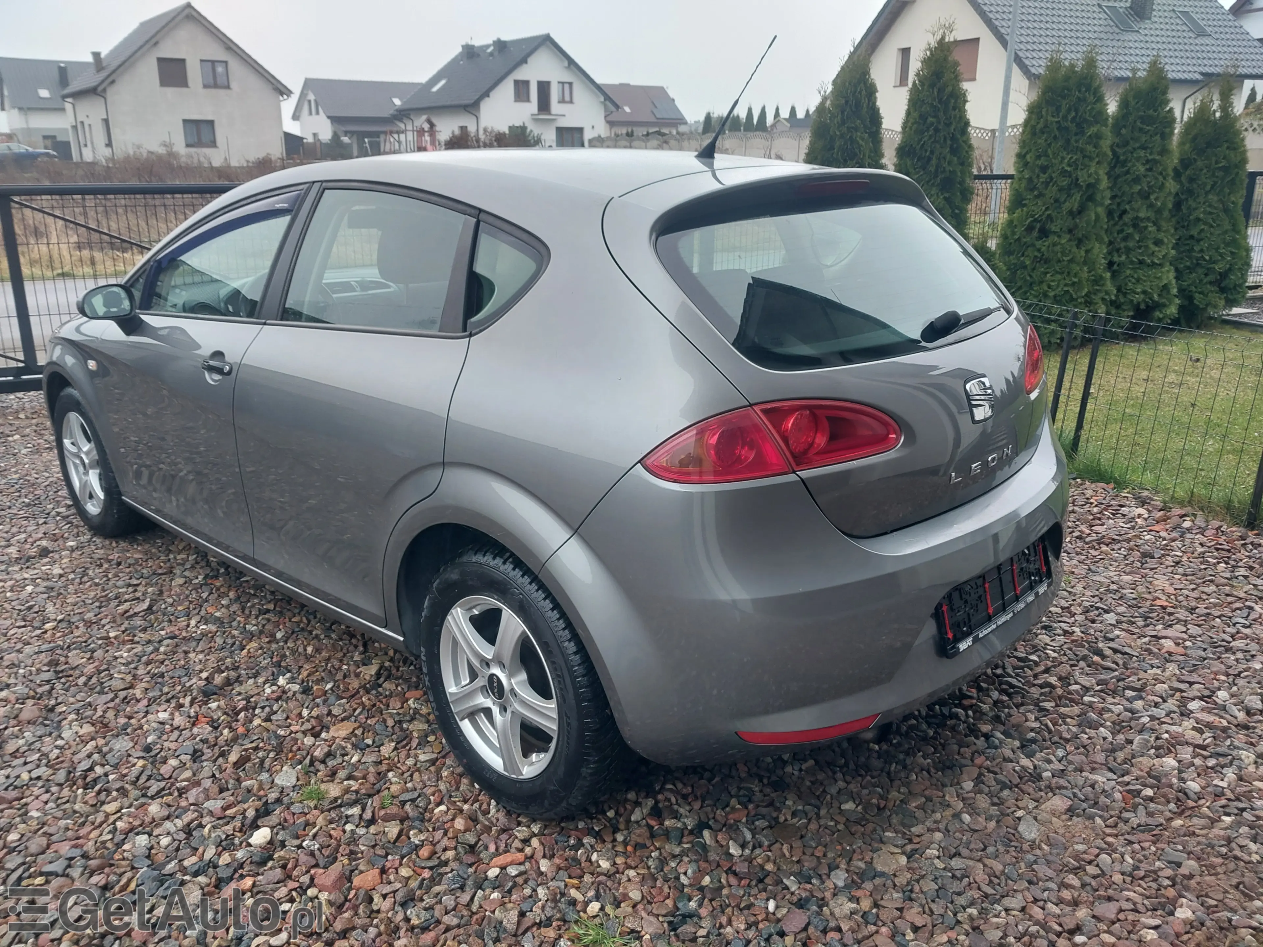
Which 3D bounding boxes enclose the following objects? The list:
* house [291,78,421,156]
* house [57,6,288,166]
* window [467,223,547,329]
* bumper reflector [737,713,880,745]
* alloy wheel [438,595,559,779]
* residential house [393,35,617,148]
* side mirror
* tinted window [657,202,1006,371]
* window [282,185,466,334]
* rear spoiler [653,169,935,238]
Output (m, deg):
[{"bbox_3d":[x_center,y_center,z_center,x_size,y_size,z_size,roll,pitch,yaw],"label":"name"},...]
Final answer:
[{"bbox_3d":[-22.108,-31.224,96.872,13.000,6.626,8.717,-12,20,-34],"label":"house"},{"bbox_3d":[-23.679,-19.537,56.444,8.902,7.711,11.316,-11,20,-32],"label":"house"},{"bbox_3d":[-0.283,-0.424,2.382,0.220,0.240,0.050,16,-1,35],"label":"window"},{"bbox_3d":[0.355,0.499,2.183,0.320,0.045,0.055,-7,18,-20],"label":"bumper reflector"},{"bbox_3d":[-0.251,0.465,2.516,0.150,0.420,0.420,-16,23,-42],"label":"alloy wheel"},{"bbox_3d":[-8.197,-24.367,72.138,10.933,7.791,10.279,-12,21,-35],"label":"residential house"},{"bbox_3d":[-1.714,-0.565,3.557,0.195,0.132,0.115,-16,23,-42],"label":"side mirror"},{"bbox_3d":[0.520,-0.451,2.567,1.100,0.430,0.090,-16,-19,-42],"label":"tinted window"},{"bbox_3d":[-0.611,-0.508,2.679,0.830,0.370,0.060,16,-1,43],"label":"window"},{"bbox_3d":[0.410,-0.664,2.618,1.090,0.130,0.230,-16,23,-42],"label":"rear spoiler"}]

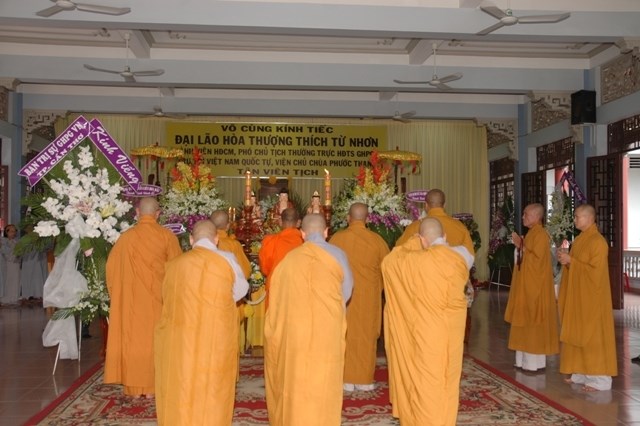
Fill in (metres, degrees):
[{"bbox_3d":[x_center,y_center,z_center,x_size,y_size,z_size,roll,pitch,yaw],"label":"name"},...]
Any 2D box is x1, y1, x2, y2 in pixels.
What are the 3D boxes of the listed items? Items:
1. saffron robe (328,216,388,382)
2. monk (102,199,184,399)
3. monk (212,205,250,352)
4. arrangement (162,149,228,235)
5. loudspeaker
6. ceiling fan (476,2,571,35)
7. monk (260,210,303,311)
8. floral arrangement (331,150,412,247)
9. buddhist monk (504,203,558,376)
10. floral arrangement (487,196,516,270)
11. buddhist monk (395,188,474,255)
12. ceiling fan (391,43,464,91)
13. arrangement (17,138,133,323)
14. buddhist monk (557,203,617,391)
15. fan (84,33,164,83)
[{"bbox_3d":[0.335,0.730,5.789,0.560,1.646,0.500,1,-2,-6],"label":"saffron robe"},{"bbox_3d":[-1.517,0.769,5.634,0.660,1.510,0.460,0,-1,-6],"label":"monk"},{"bbox_3d":[-0.900,0.757,5.820,0.560,1.577,0.480,1,-2,-6],"label":"monk"},{"bbox_3d":[-1.749,-0.216,9.074,0.880,1.383,0.720,1,-2,-6],"label":"arrangement"},{"bbox_3d":[4.937,-1.960,12.289,0.450,0.570,0.400,-1,7,25],"label":"loudspeaker"},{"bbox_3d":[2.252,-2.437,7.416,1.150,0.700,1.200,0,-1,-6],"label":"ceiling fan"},{"bbox_3d":[-0.278,0.753,5.785,0.570,1.590,0.450,0,-1,-6],"label":"monk"},{"bbox_3d":[0.709,-0.178,9.273,1.000,1.442,0.750,1,-2,-6],"label":"floral arrangement"},{"bbox_3d":[2.133,0.734,6.615,0.560,1.665,0.500,0,-1,2],"label":"buddhist monk"},{"bbox_3d":[4.558,0.572,16.363,0.480,1.969,0.780,2,-3,-44],"label":"floral arrangement"},{"bbox_3d":[0.995,0.670,5.666,0.660,1.766,0.500,1,-2,-6],"label":"buddhist monk"},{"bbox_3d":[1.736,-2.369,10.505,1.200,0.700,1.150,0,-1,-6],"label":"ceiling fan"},{"bbox_3d":[-2.389,0.191,6.447,1.120,1.850,0.600,0,-1,-18],"label":"arrangement"},{"bbox_3d":[2.404,0.726,5.915,0.550,1.650,0.520,0,-1,-8],"label":"buddhist monk"},{"bbox_3d":[-2.934,-2.381,9.955,1.220,0.700,1.150,0,-1,-6],"label":"fan"}]

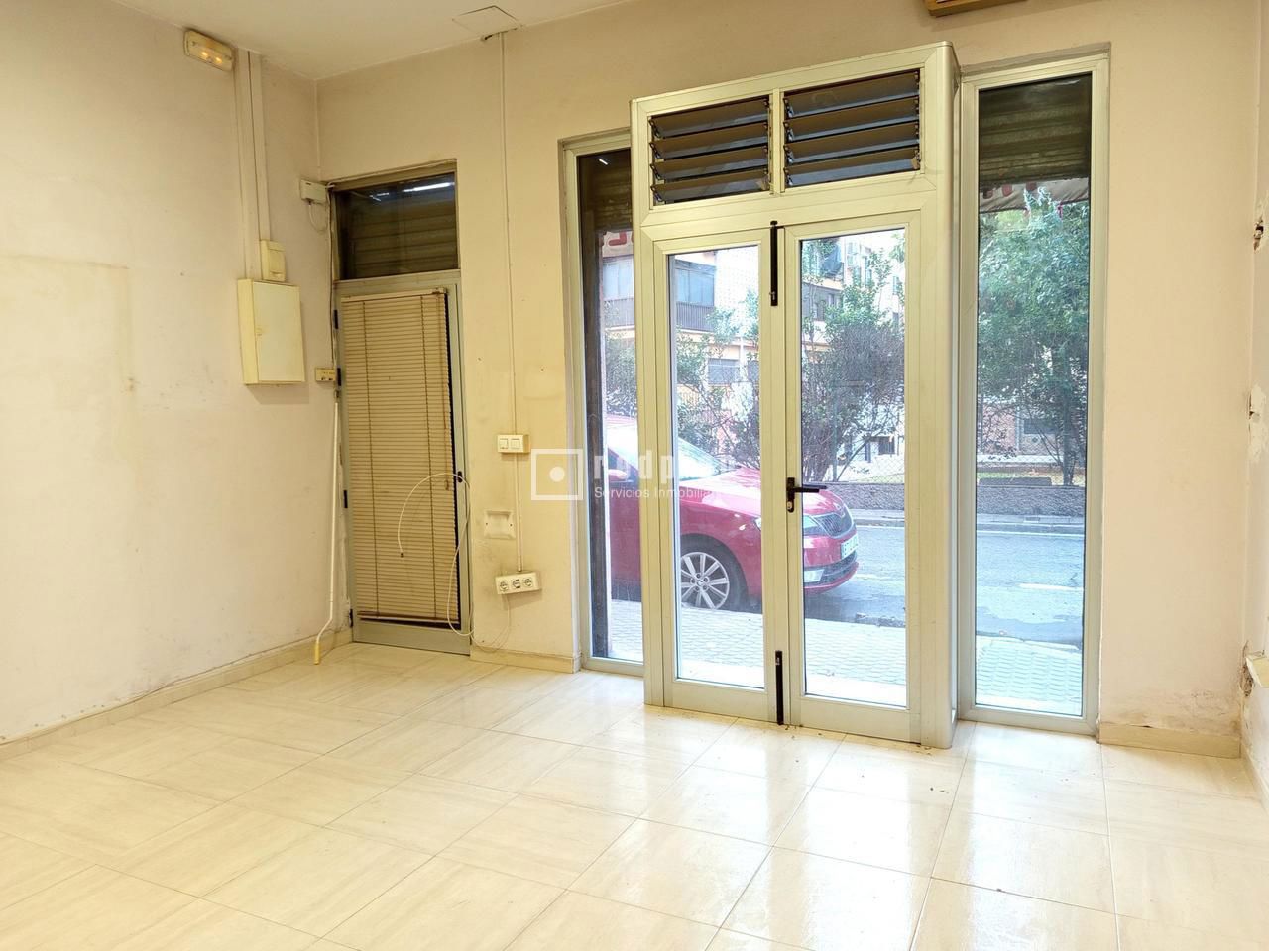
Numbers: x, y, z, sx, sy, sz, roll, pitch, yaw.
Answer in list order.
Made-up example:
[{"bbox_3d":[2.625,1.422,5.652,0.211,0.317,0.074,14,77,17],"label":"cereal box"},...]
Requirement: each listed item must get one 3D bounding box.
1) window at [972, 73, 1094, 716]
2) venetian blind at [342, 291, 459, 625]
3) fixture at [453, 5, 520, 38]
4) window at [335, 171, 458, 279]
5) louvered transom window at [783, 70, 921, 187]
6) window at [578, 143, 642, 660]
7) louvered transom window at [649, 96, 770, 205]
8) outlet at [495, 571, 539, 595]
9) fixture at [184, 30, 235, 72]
[{"bbox_3d":[1.559,-0.282,3.466,0.413,2.479,0.060,1,5,26],"label":"window"},{"bbox_3d":[-1.288,-0.087,4.825,0.727,1.812,0.035,1,5,26],"label":"venetian blind"},{"bbox_3d":[-0.700,-2.161,4.210,0.255,0.030,0.249,1,5,26],"label":"fixture"},{"bbox_3d":[-1.290,-1.333,4.756,0.826,0.503,0.055,1,5,26],"label":"window"},{"bbox_3d":[0.826,-1.314,3.358,0.520,0.373,0.070,1,5,26],"label":"louvered transom window"},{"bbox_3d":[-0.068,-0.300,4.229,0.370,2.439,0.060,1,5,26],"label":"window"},{"bbox_3d":[0.311,-1.325,3.608,0.520,0.373,0.070,1,5,26],"label":"louvered transom window"},{"bbox_3d":[-0.589,0.552,4.490,0.247,0.088,0.042,-10,0,26],"label":"outlet"},{"bbox_3d":[-2.059,-2.050,4.268,0.055,0.121,0.244,1,5,26],"label":"fixture"}]

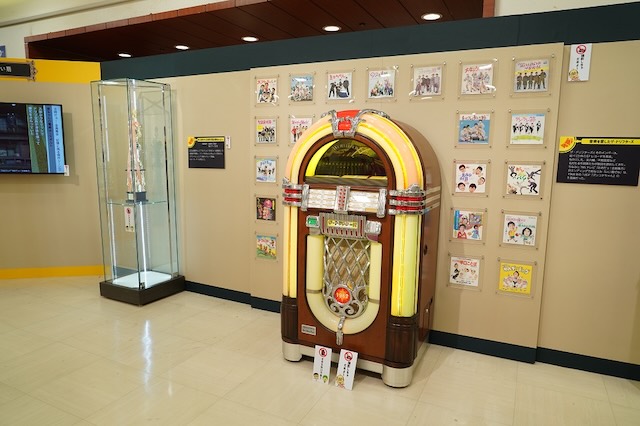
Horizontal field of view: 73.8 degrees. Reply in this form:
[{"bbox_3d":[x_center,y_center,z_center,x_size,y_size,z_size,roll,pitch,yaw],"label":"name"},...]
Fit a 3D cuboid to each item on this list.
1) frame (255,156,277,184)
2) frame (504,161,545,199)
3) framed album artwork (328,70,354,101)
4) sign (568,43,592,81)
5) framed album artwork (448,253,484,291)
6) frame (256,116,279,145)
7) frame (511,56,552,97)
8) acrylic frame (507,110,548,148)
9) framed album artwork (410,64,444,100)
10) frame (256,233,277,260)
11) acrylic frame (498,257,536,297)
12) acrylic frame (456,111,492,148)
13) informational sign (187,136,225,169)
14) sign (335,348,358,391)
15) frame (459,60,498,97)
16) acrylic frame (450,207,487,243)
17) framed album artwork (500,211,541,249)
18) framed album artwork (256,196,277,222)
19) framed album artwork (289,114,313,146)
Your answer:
[{"bbox_3d":[-0.419,-0.330,3.324,0.217,0.222,0.020,4,8,24],"label":"frame"},{"bbox_3d":[1.254,-0.197,2.620,0.222,0.228,0.020,4,9,25],"label":"frame"},{"bbox_3d":[0.140,-0.889,2.998,0.217,0.222,0.020,4,8,24],"label":"framed album artwork"},{"bbox_3d":[1.506,-0.869,2.466,0.104,0.206,0.010,5,8,25],"label":"sign"},{"bbox_3d":[0.944,0.384,2.785,0.217,0.222,0.020,4,8,24],"label":"framed album artwork"},{"bbox_3d":[-0.412,-0.628,3.284,0.217,0.222,0.020,4,8,24],"label":"frame"},{"bbox_3d":[1.260,-0.810,2.536,0.218,0.218,0.020,5,8,25],"label":"frame"},{"bbox_3d":[1.255,-0.505,2.574,0.222,0.228,0.020,4,9,25],"label":"acrylic frame"},{"bbox_3d":[0.692,-0.845,2.749,0.217,0.222,0.020,4,8,24],"label":"framed album artwork"},{"bbox_3d":[-0.435,0.284,3.479,0.200,0.200,0.020,5,8,25],"label":"frame"},{"bbox_3d":[1.248,0.422,2.715,0.222,0.228,0.020,4,9,25],"label":"acrylic frame"},{"bbox_3d":[0.962,-0.523,2.664,0.217,0.222,0.020,4,8,24],"label":"acrylic frame"},{"bbox_3d":[-0.988,-0.525,3.711,0.408,0.279,0.010,5,8,25],"label":"informational sign"},{"bbox_3d":[0.152,0.867,2.361,0.102,0.190,0.060,4,8,24],"label":"sign"},{"bbox_3d":[0.981,-0.832,2.657,0.222,0.228,0.020,4,9,25],"label":"frame"},{"bbox_3d":[0.951,0.081,2.744,0.217,0.222,0.020,4,8,24],"label":"acrylic frame"},{"bbox_3d":[1.247,0.110,2.657,0.218,0.218,0.020,5,8,25],"label":"framed album artwork"},{"bbox_3d":[-0.433,-0.026,3.439,0.200,0.200,0.020,5,8,25],"label":"framed album artwork"},{"bbox_3d":[-0.139,-0.617,3.224,0.222,0.228,0.020,4,9,25],"label":"framed album artwork"}]

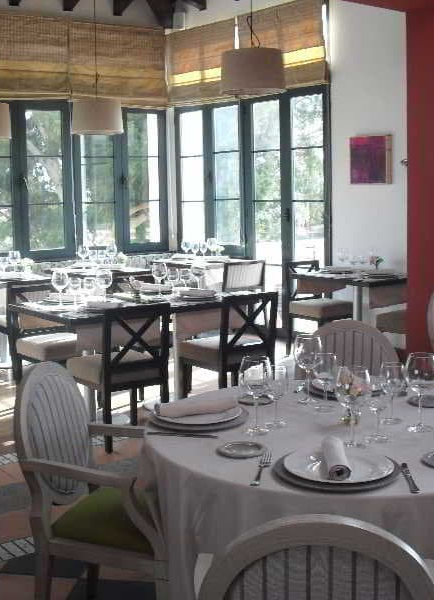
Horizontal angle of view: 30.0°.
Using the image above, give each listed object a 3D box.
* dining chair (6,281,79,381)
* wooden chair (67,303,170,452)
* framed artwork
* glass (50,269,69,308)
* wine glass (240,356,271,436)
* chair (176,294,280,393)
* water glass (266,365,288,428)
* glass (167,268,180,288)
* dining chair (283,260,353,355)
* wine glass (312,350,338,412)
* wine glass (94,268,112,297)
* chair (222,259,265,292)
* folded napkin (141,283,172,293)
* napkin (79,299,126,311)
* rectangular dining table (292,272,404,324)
[{"bbox_3d":[-1.200,0.327,5.837,0.430,0.845,0.500,-6,9,-34],"label":"dining chair"},{"bbox_3d":[-0.593,0.424,4.860,0.455,0.820,0.510,-7,9,-35],"label":"wooden chair"},{"bbox_3d":[1.347,-1.233,7.119,0.035,0.419,0.476,-8,10,-41],"label":"framed artwork"},{"bbox_3d":[-1.048,-0.080,5.390,0.107,0.228,0.107,-1,8,0],"label":"glass"},{"bbox_3d":[0.117,0.291,2.472,0.095,0.226,0.095,-1,8,0],"label":"wine glass"},{"bbox_3d":[0.090,0.354,5.428,0.430,0.845,0.500,-6,9,-33],"label":"chair"},{"bbox_3d":[0.187,0.302,2.539,0.069,0.183,0.069,-1,8,0],"label":"water glass"},{"bbox_3d":[-0.311,-0.134,5.748,0.072,0.176,0.072,-1,8,0],"label":"glass"},{"bbox_3d":[0.921,0.084,7.158,0.450,0.820,0.520,-7,9,-35],"label":"dining chair"},{"bbox_3d":[0.355,0.263,2.659,0.080,0.192,0.080,-1,8,0],"label":"wine glass"},{"bbox_3d":[-0.747,-0.089,5.343,0.100,0.214,0.100,-1,8,0],"label":"wine glass"},{"bbox_3d":[0.098,0.072,7.293,0.440,0.840,0.540,-7,9,-35],"label":"chair"},{"bbox_3d":[-0.443,-0.087,5.866,0.260,0.045,0.060,4,9,32],"label":"folded napkin"},{"bbox_3d":[-0.699,0.027,4.898,0.270,0.055,0.070,-5,8,-25],"label":"napkin"},{"bbox_3d":[1.206,0.157,6.803,0.800,0.760,0.920,-7,9,-35],"label":"rectangular dining table"}]

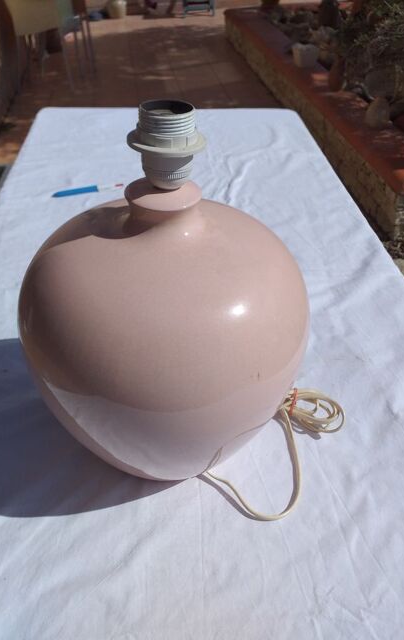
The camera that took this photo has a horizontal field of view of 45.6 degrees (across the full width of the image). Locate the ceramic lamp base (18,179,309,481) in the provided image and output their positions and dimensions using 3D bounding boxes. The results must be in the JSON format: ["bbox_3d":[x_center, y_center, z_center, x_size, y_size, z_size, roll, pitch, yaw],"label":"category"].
[{"bbox_3d":[-0.031,0.018,0.420,0.232,0.286,0.232,3,42,0],"label":"ceramic lamp base"}]

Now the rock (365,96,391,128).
[{"bbox_3d":[0.954,-1.127,2.614,0.121,0.157,0.097,15,43,14],"label":"rock"}]

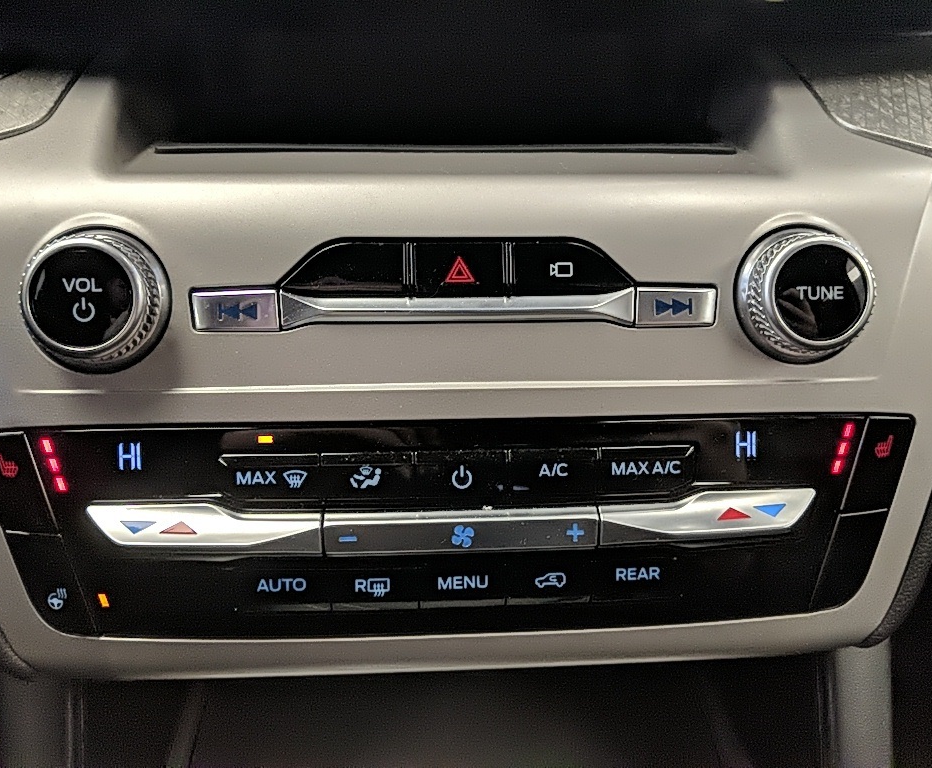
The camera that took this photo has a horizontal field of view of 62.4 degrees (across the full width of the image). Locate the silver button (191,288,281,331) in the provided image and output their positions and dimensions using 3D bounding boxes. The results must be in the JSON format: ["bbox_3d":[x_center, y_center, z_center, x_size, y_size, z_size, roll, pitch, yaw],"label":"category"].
[{"bbox_3d":[-0.066,-0.021,0.224,0.025,0.012,0.007,-1,3,-4],"label":"silver button"}]

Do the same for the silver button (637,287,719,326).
[{"bbox_3d":[0.062,-0.023,0.232,0.025,0.012,0.007,-1,3,-4],"label":"silver button"}]

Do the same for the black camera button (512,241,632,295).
[{"bbox_3d":[0.031,-0.034,0.230,0.035,0.016,0.008,-1,3,-4],"label":"black camera button"}]

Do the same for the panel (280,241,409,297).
[{"bbox_3d":[-0.035,-0.033,0.225,0.035,0.015,0.008,-1,3,-4],"label":"panel"}]

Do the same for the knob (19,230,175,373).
[{"bbox_3d":[-0.104,-0.024,0.212,0.041,0.041,0.016,-1,3,-4],"label":"knob"}]

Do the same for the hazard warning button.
[{"bbox_3d":[-0.002,-0.033,0.228,0.027,0.016,0.008,-1,3,-4],"label":"hazard warning button"}]

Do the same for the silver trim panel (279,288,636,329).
[{"bbox_3d":[-0.003,-0.022,0.227,0.104,0.011,0.008,-1,3,-4],"label":"silver trim panel"}]

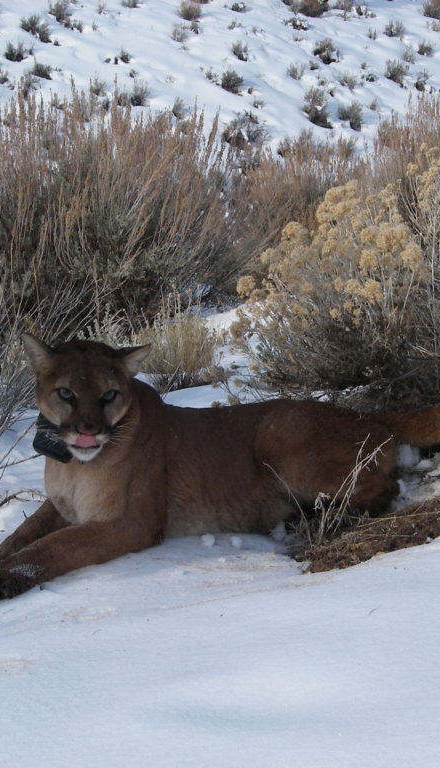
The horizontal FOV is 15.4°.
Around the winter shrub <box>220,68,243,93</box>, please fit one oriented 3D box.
[{"bbox_3d":[0.187,-4.943,26.500,0.423,0.391,0.402,0,13,0],"label":"winter shrub"}]

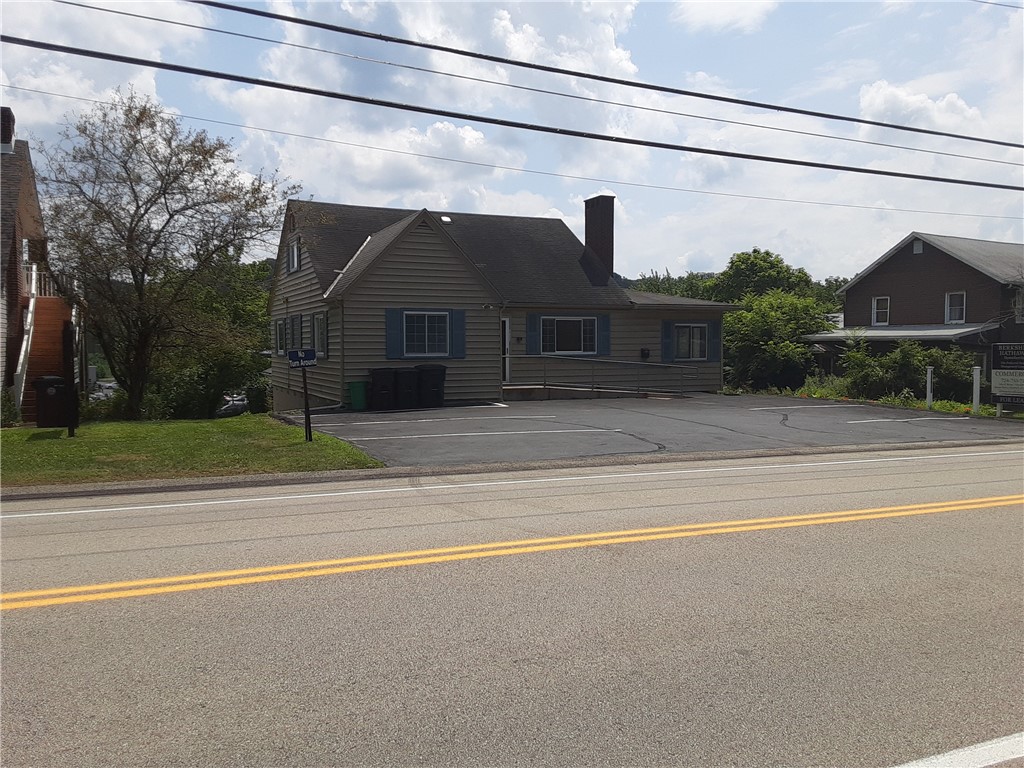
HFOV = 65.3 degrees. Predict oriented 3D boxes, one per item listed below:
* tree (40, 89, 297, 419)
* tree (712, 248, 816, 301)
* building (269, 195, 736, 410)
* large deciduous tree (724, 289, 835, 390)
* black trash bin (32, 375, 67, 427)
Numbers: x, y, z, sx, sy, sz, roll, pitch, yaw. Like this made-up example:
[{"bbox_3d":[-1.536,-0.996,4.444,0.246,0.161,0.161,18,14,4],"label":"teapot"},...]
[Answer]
[{"bbox_3d":[-9.576,-3.607,22.536,7.300,9.300,7.000,-2,3,-26],"label":"tree"},{"bbox_3d":[14.072,-3.140,45.228,7.200,9.000,7.000,-2,3,-26],"label":"tree"},{"bbox_3d":[-0.423,-3.298,30.309,15.500,7.900,12.150,-2,3,-26],"label":"building"},{"bbox_3d":[11.118,-1.735,33.414,4.800,4.500,4.600,-2,3,-26],"label":"large deciduous tree"},{"bbox_3d":[-9.978,0.370,17.400,0.700,1.100,0.780,-2,3,-28],"label":"black trash bin"}]

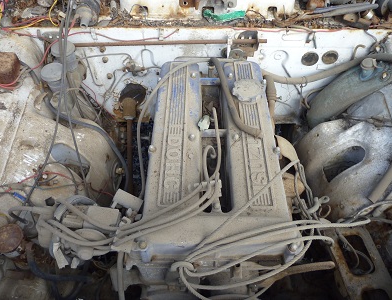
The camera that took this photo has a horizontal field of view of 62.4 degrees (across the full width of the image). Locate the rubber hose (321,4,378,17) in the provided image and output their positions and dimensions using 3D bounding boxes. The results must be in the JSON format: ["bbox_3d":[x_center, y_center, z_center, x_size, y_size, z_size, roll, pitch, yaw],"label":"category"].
[{"bbox_3d":[0.471,-0.424,0.988,0.182,0.025,0.024,-6,52,-5],"label":"rubber hose"}]

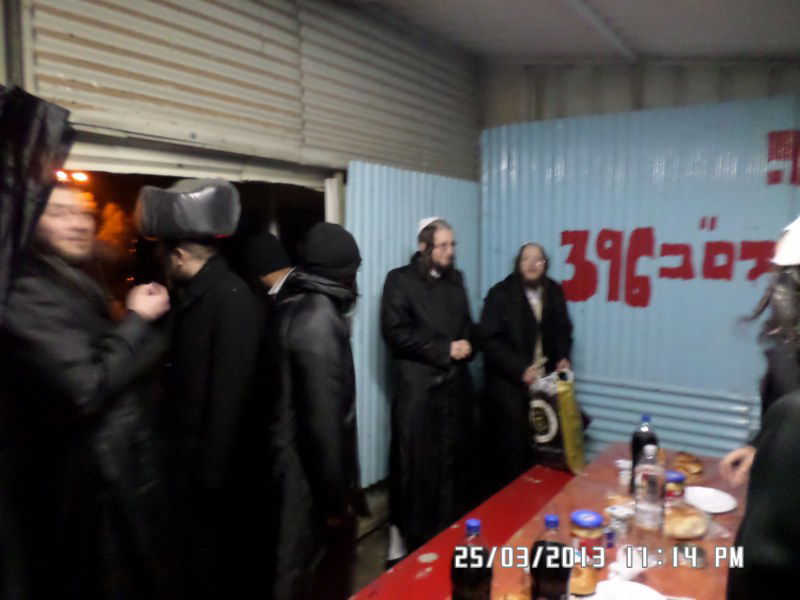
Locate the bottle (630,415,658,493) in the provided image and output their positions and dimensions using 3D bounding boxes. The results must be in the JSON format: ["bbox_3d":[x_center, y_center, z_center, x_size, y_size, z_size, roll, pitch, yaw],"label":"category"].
[{"bbox_3d":[0.923,0.572,2.174,0.090,0.305,0.090,-1,6,0],"label":"bottle"}]

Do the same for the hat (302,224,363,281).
[{"bbox_3d":[-0.269,-0.191,2.270,0.235,0.215,0.205,-5,7,-36],"label":"hat"}]

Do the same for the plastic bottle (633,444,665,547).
[{"bbox_3d":[0.782,0.608,1.811,0.090,0.310,0.090,-1,6,0],"label":"plastic bottle"}]

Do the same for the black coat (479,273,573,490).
[{"bbox_3d":[0.733,0.504,3.350,0.530,1.250,0.370,-2,6,-16],"label":"black coat"}]

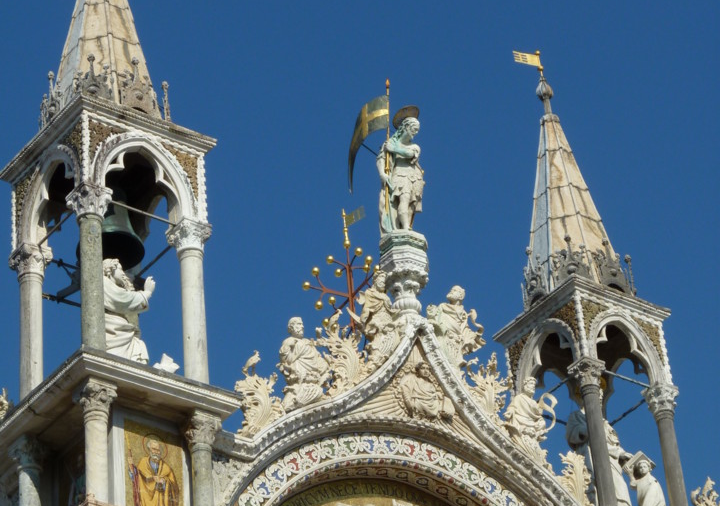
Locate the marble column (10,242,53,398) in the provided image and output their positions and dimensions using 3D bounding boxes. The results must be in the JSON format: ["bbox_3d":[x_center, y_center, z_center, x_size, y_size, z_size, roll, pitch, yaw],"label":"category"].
[{"bbox_3d":[-4.433,1.148,35.254,0.474,2.678,0.474,19,-41,-32],"label":"marble column"}]

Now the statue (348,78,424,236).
[{"bbox_3d":[0.439,-1.225,39.513,0.790,2.686,1.106,19,-41,-32],"label":"statue"}]

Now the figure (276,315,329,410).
[{"bbox_3d":[-0.813,1.517,36.130,0.671,1.382,0.490,19,-41,-32],"label":"figure"}]

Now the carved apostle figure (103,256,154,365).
[{"bbox_3d":[-3.058,0.904,33.327,0.800,2.000,0.750,-23,-37,24],"label":"carved apostle figure"}]

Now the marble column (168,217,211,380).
[{"bbox_3d":[-2.130,0.753,33.426,0.430,2.520,0.430,19,-41,-31],"label":"marble column"}]

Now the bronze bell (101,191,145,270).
[{"bbox_3d":[-3.303,-0.414,34.407,0.900,0.970,0.900,-4,-34,-2],"label":"bronze bell"}]

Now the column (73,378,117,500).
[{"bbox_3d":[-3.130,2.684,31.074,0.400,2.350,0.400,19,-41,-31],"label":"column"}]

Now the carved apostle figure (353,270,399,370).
[{"bbox_3d":[0.242,0.942,37.573,0.616,1.635,0.490,19,-41,-32],"label":"carved apostle figure"}]

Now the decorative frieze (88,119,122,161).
[{"bbox_3d":[-3.298,-1.417,33.795,0.520,0.750,0.100,19,-41,-31],"label":"decorative frieze"}]

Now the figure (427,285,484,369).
[{"bbox_3d":[1.327,1.026,36.174,0.780,1.420,0.550,19,-41,-31],"label":"figure"}]

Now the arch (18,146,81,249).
[{"bbox_3d":[-4.138,-0.853,35.929,0.332,1.327,1.619,19,-41,-32],"label":"arch"}]

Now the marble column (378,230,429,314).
[{"bbox_3d":[0.656,0.301,38.385,0.648,1.161,0.648,19,-41,-32],"label":"marble column"}]

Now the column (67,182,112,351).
[{"bbox_3d":[-3.348,0.339,32.644,0.430,2.500,0.430,19,-41,-31],"label":"column"}]

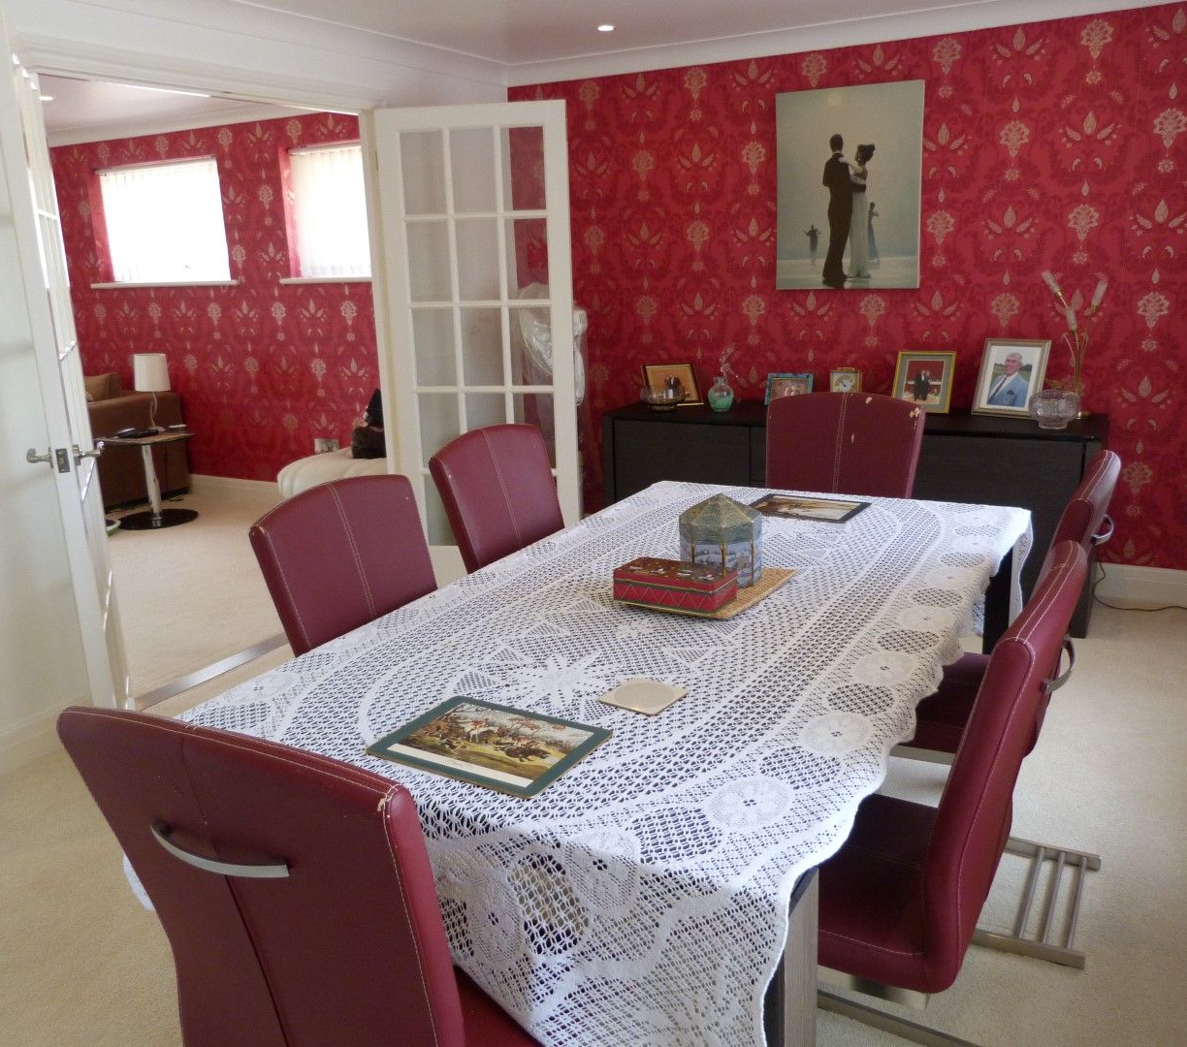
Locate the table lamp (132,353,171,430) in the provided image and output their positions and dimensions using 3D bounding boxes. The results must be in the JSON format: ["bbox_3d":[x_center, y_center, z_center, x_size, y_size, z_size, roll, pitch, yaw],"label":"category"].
[{"bbox_3d":[-2.588,-0.773,5.913,0.230,0.445,0.230,5,17,26],"label":"table lamp"}]

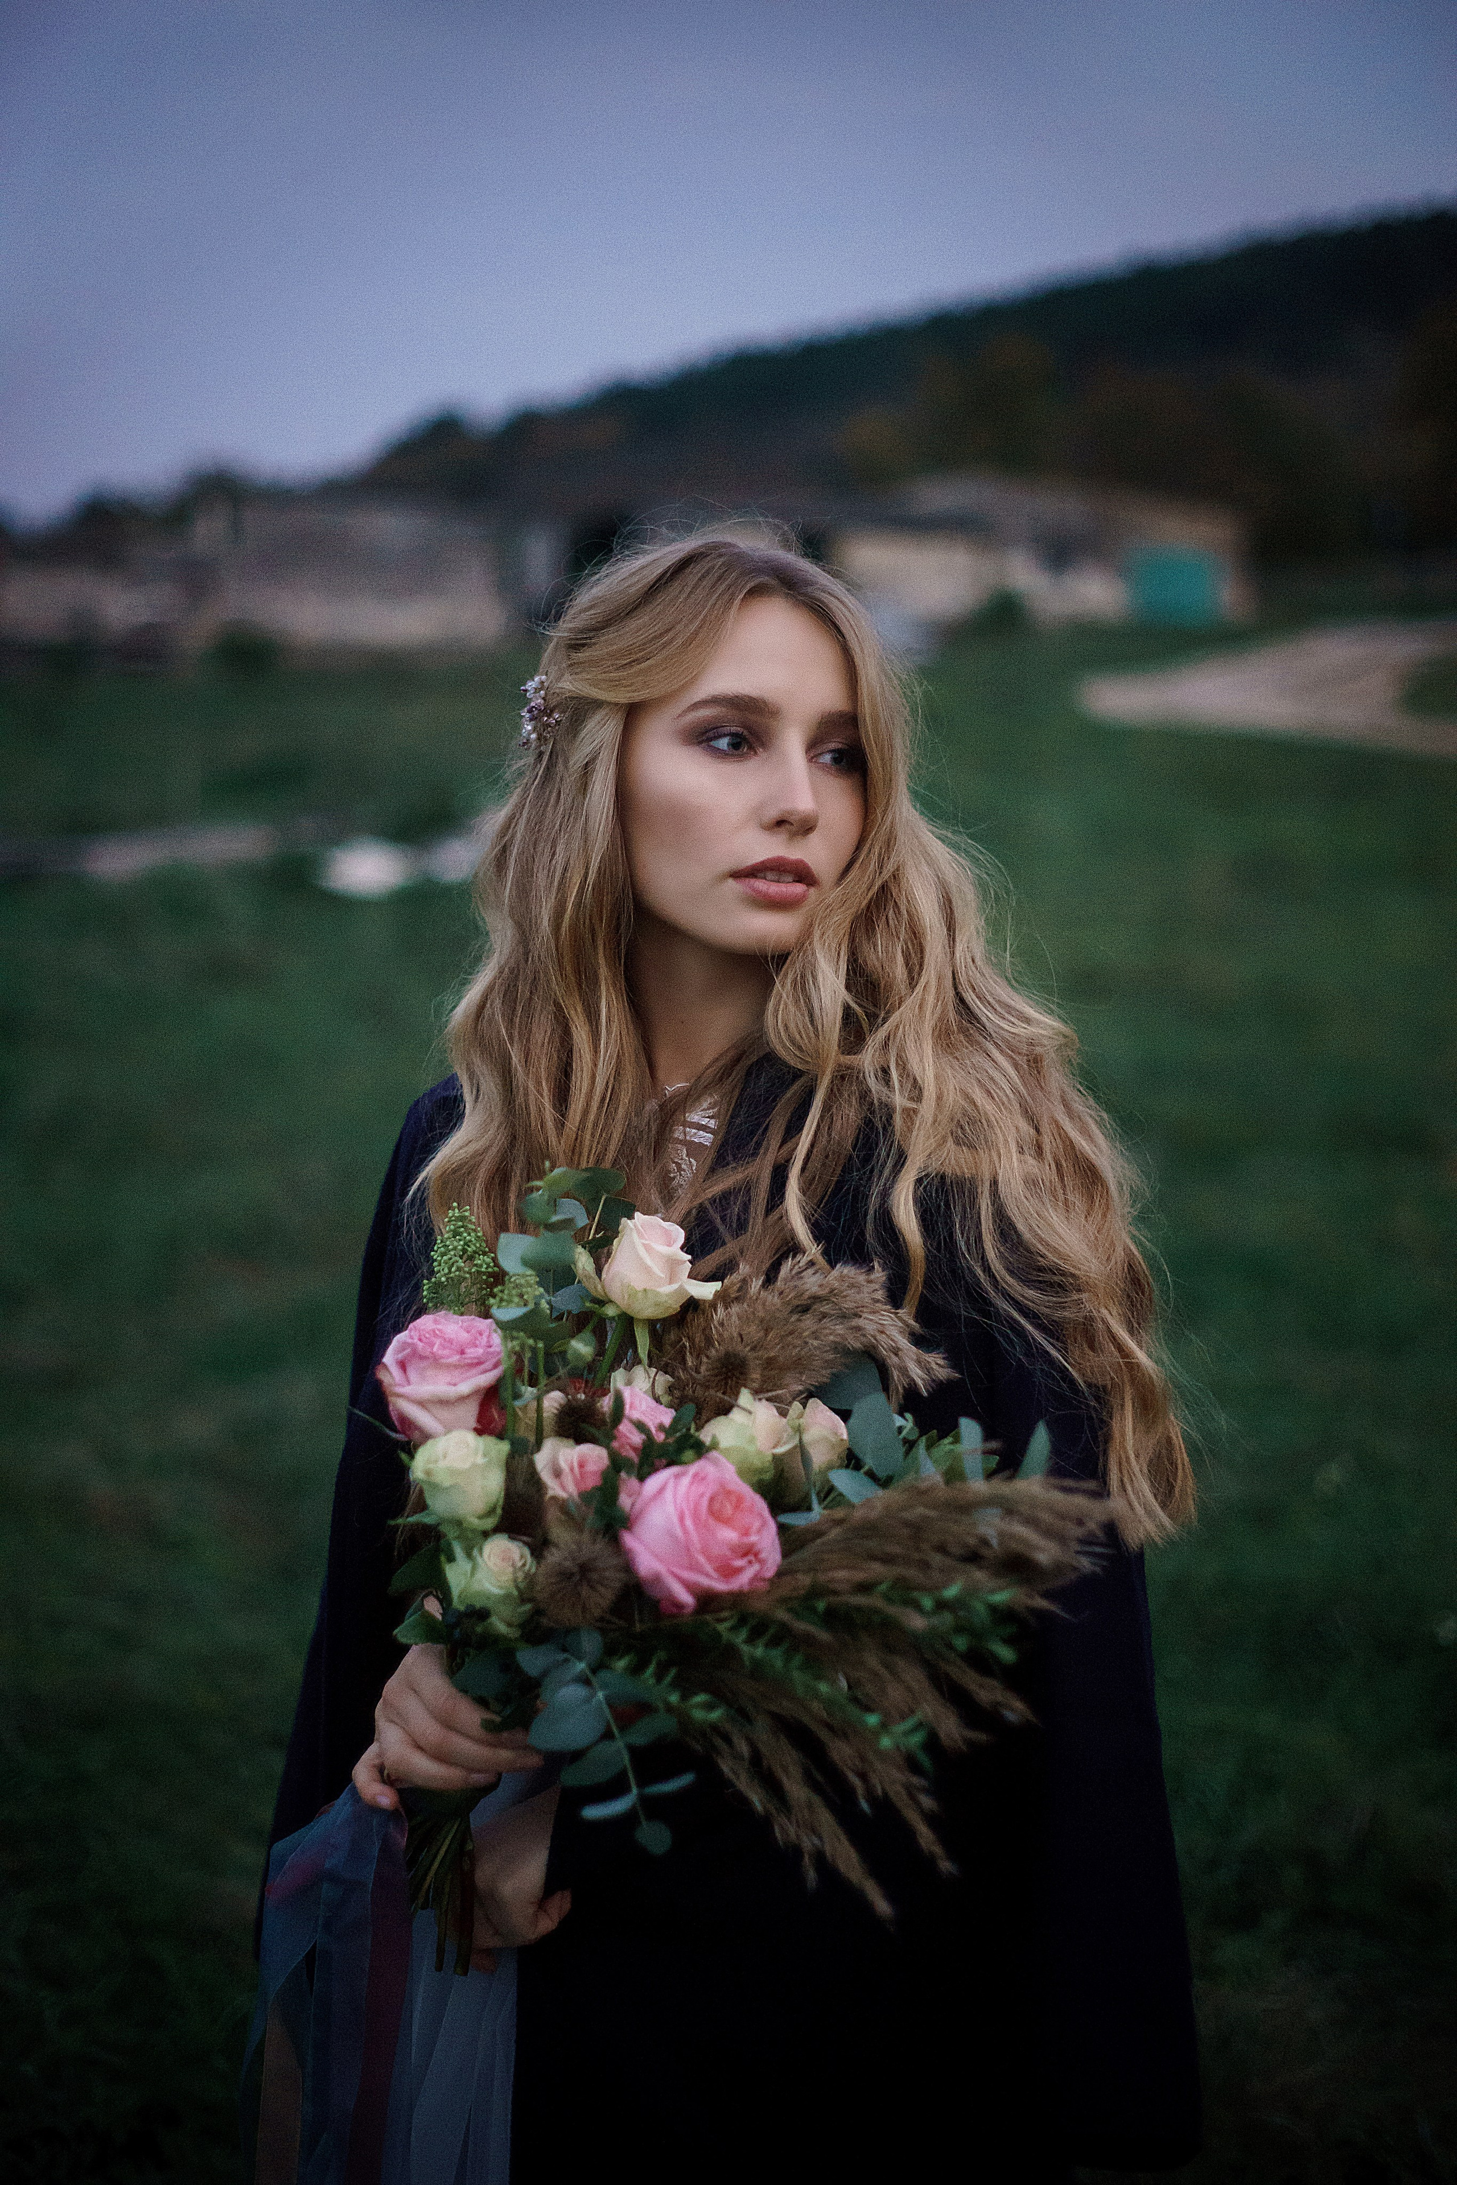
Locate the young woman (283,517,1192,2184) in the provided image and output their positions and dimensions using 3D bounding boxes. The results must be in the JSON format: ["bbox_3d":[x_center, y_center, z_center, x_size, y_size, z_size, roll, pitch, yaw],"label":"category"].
[{"bbox_3d":[0.003,0.520,1.780,0.530,1.680,0.420,2,8,16],"label":"young woman"}]

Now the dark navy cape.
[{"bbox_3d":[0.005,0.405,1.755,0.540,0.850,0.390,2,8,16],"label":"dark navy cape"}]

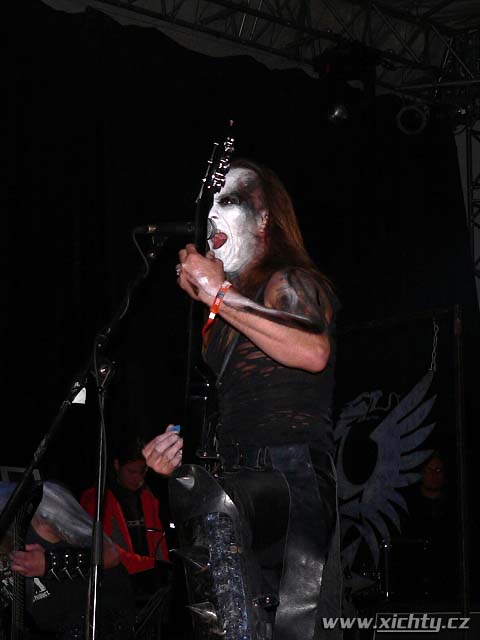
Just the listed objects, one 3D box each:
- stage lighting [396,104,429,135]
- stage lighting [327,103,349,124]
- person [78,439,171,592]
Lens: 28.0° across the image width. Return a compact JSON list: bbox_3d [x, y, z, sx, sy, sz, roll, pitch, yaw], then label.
[{"bbox_3d":[1.388,-1.615,7.714,0.260,0.260,0.300,-1,14,12],"label":"stage lighting"},{"bbox_3d":[0.860,-1.801,8.301,0.220,0.220,0.270,-3,20,16],"label":"stage lighting"},{"bbox_3d":[-0.625,1.404,4.886,0.540,1.600,0.420,9,-17,-25],"label":"person"}]

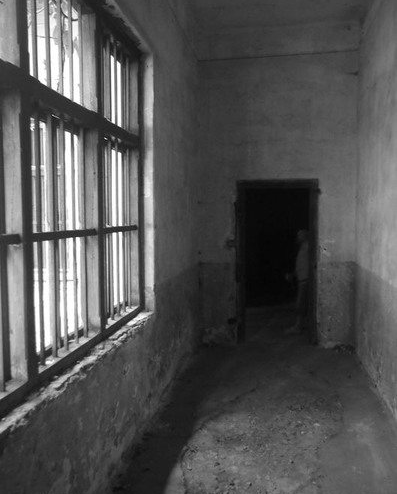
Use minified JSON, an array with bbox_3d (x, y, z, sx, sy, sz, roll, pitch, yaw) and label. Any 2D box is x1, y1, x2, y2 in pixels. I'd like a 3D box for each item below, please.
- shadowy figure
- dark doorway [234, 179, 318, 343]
[{"bbox_3d":[1.498,0.510,6.699,0.400,1.570,0.460,0,4,13],"label":"shadowy figure"},{"bbox_3d":[1.055,0.210,5.996,1.060,2.180,0.150,0,4,10],"label":"dark doorway"}]

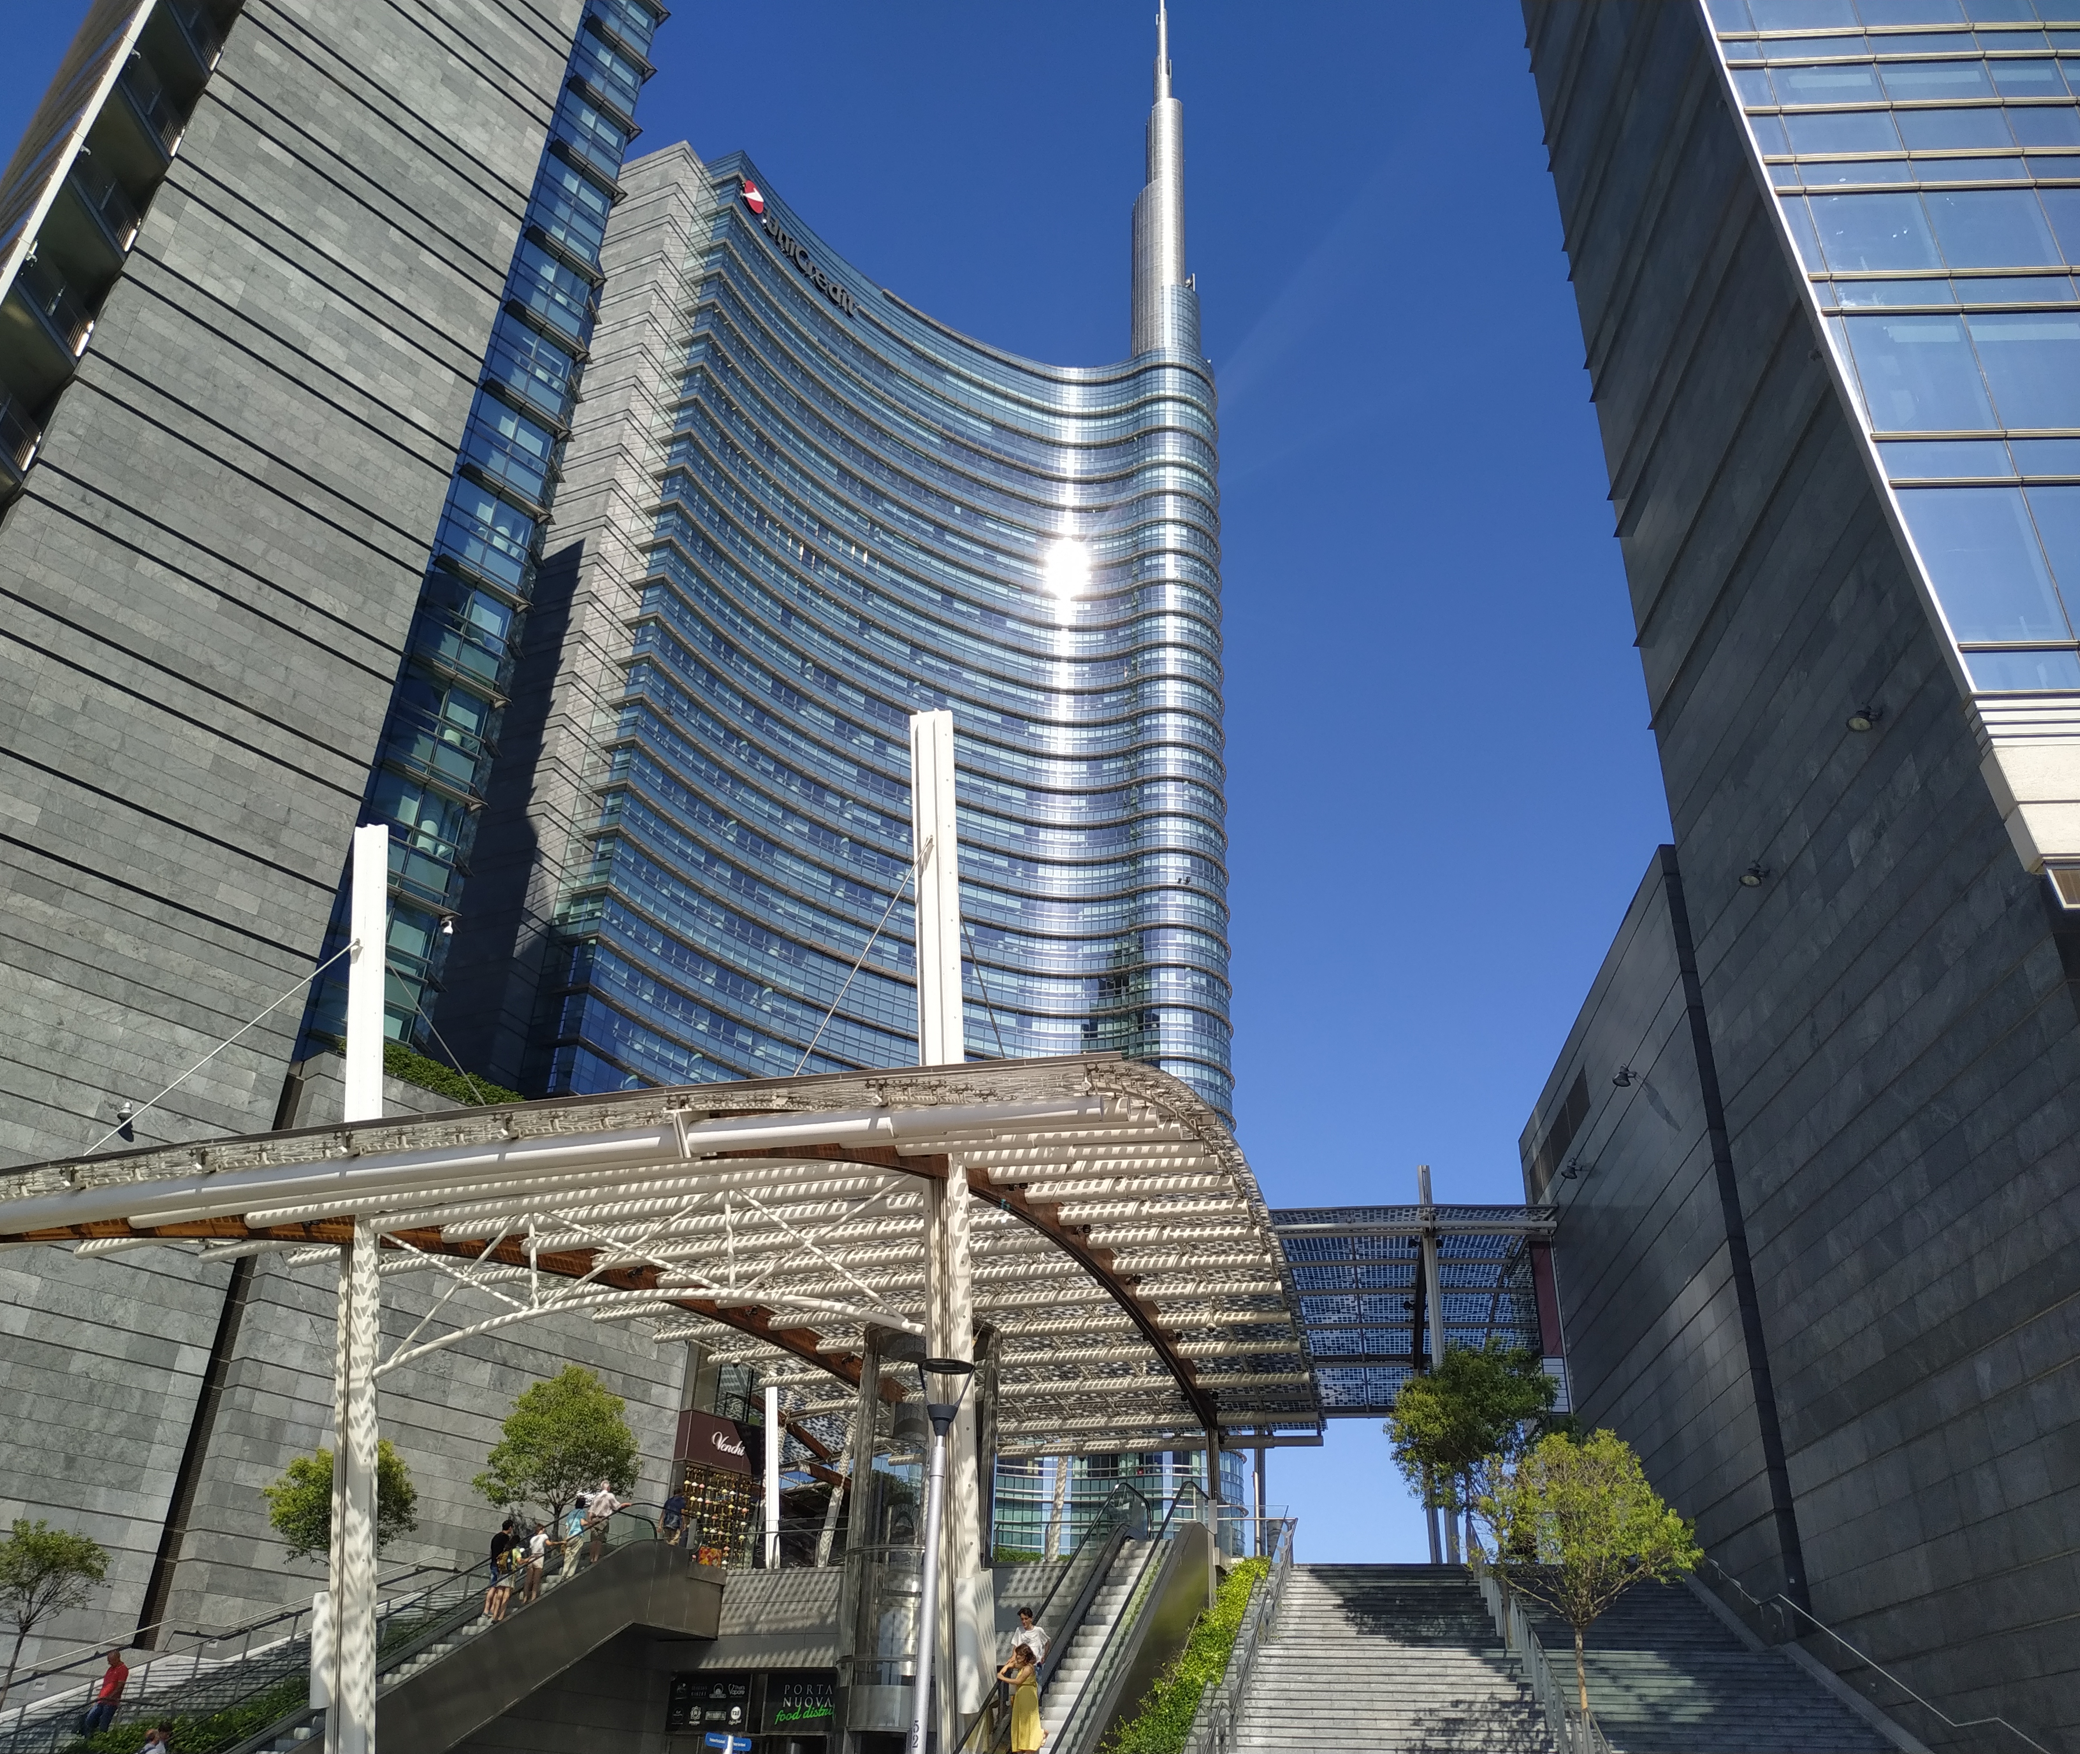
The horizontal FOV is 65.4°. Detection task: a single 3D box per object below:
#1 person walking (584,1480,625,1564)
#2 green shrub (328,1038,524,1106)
[{"bbox_3d":[-9.673,14.279,35.921,0.620,1.740,0.500,-13,-35,25],"label":"person walking"},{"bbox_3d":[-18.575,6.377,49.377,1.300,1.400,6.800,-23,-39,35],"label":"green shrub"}]

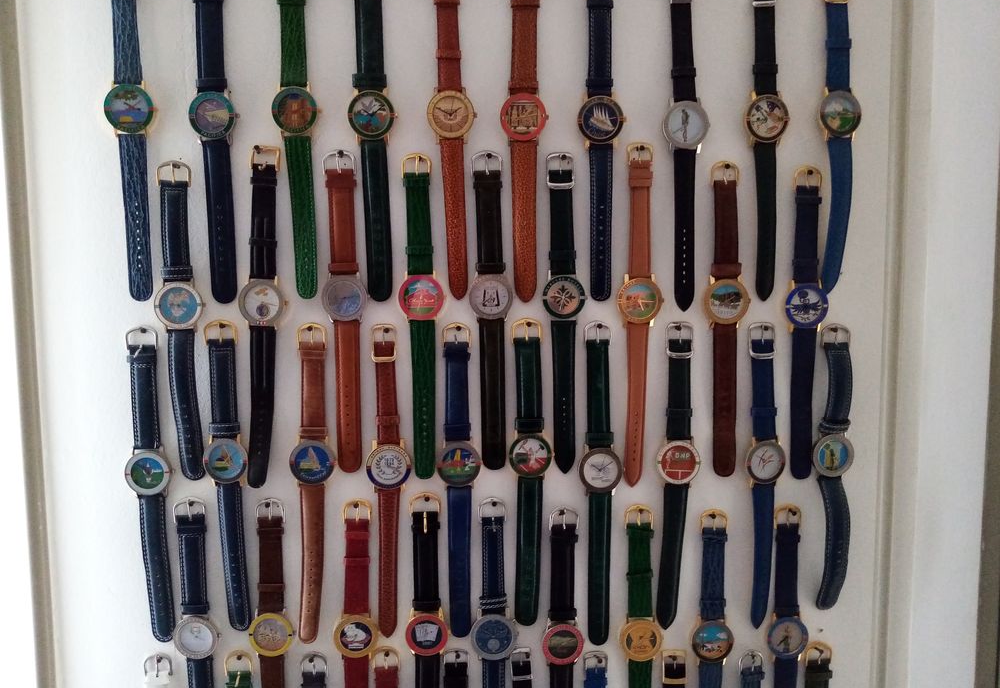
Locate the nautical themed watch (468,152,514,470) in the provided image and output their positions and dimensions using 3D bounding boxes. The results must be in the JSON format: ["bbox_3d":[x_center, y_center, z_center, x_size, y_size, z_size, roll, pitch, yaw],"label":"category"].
[{"bbox_3d":[-0.006,-0.025,0.563,0.033,0.239,0.013,-1,5,-3],"label":"nautical themed watch"}]

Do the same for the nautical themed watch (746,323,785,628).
[{"bbox_3d":[0.207,0.102,0.584,0.034,0.241,0.014,-2,5,-11],"label":"nautical themed watch"}]

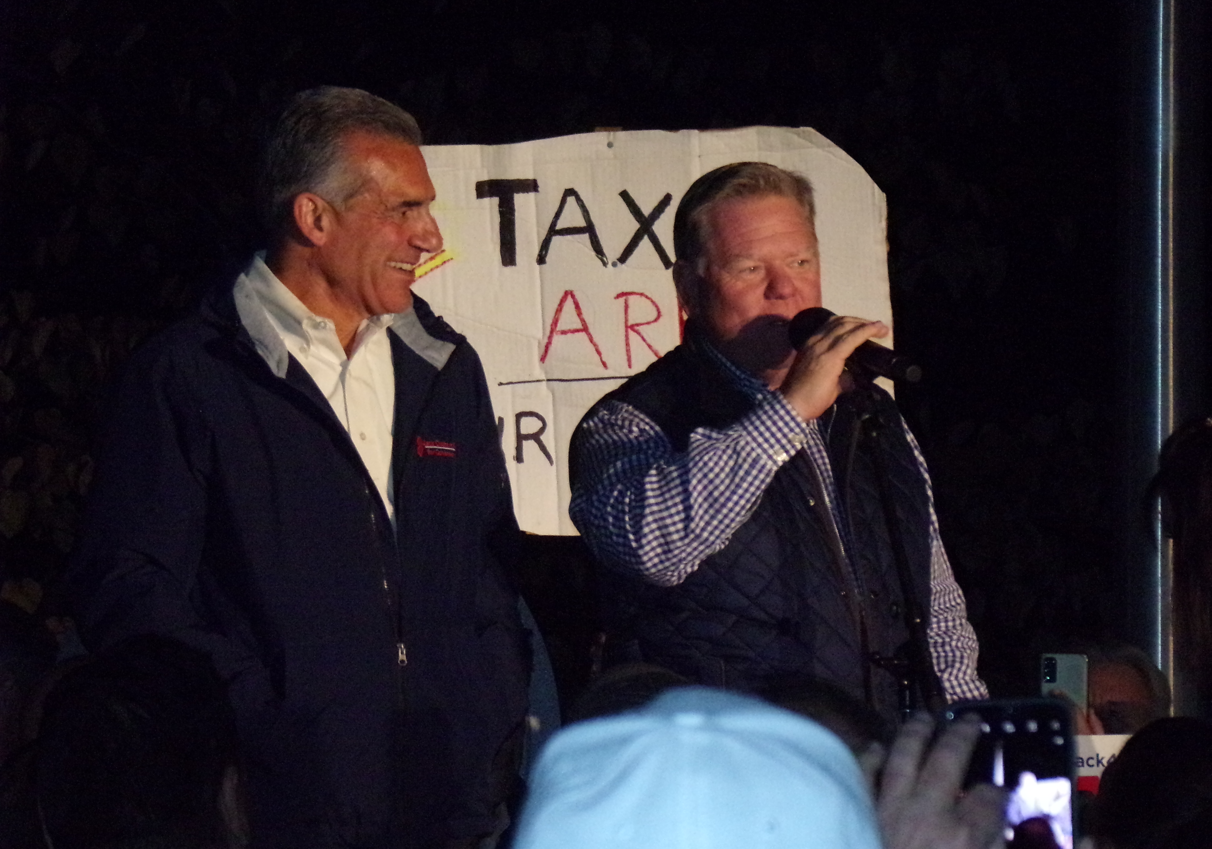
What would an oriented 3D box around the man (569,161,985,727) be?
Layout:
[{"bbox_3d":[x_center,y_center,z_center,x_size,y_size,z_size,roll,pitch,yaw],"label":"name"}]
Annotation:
[{"bbox_3d":[0.200,0.585,8.050,0.560,1.780,0.430,0,-1,-34],"label":"man"}]

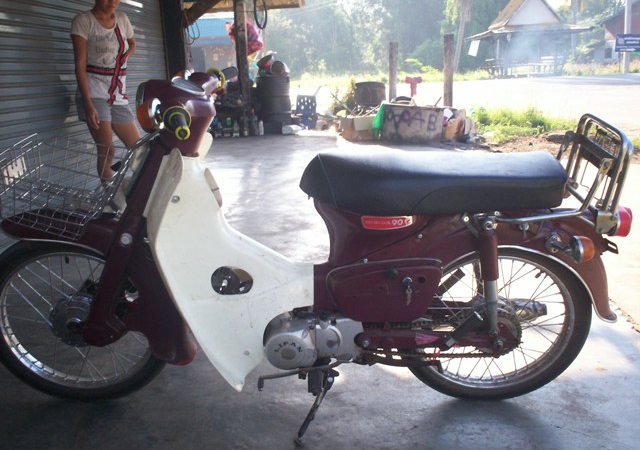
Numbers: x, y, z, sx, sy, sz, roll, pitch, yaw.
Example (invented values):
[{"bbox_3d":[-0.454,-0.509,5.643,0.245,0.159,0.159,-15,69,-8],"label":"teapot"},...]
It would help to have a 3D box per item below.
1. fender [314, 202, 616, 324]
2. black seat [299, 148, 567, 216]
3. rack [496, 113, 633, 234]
[{"bbox_3d":[0.419,0.096,1.857,0.875,0.375,0.220,1,25,-2],"label":"fender"},{"bbox_3d":[0.288,-0.123,1.752,0.690,0.130,0.250,1,25,-2],"label":"black seat"},{"bbox_3d":[0.613,-0.138,1.753,0.335,0.270,0.280,1,25,-2],"label":"rack"}]

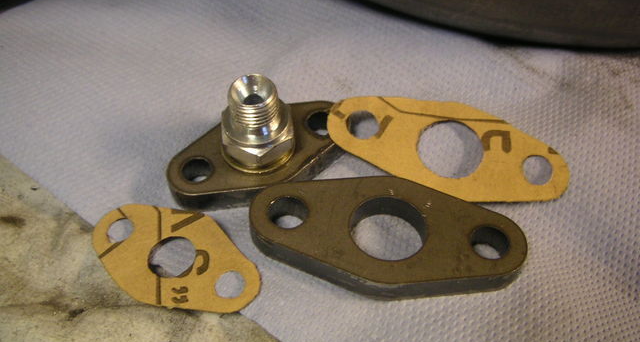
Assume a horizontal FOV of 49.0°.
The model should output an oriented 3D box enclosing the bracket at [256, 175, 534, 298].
[{"bbox_3d":[0.017,0.017,0.185,0.072,0.009,0.033,8,54,4],"label":"bracket"}]

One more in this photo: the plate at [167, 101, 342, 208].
[{"bbox_3d":[-0.016,-0.005,0.200,0.054,0.008,0.028,-22,58,-17],"label":"plate"}]

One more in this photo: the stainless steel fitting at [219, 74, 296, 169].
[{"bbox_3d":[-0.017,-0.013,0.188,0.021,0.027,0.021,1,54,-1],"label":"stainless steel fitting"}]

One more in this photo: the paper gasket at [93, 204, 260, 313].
[{"bbox_3d":[-0.038,0.022,0.184,0.054,0.001,0.029,21,59,25],"label":"paper gasket"}]

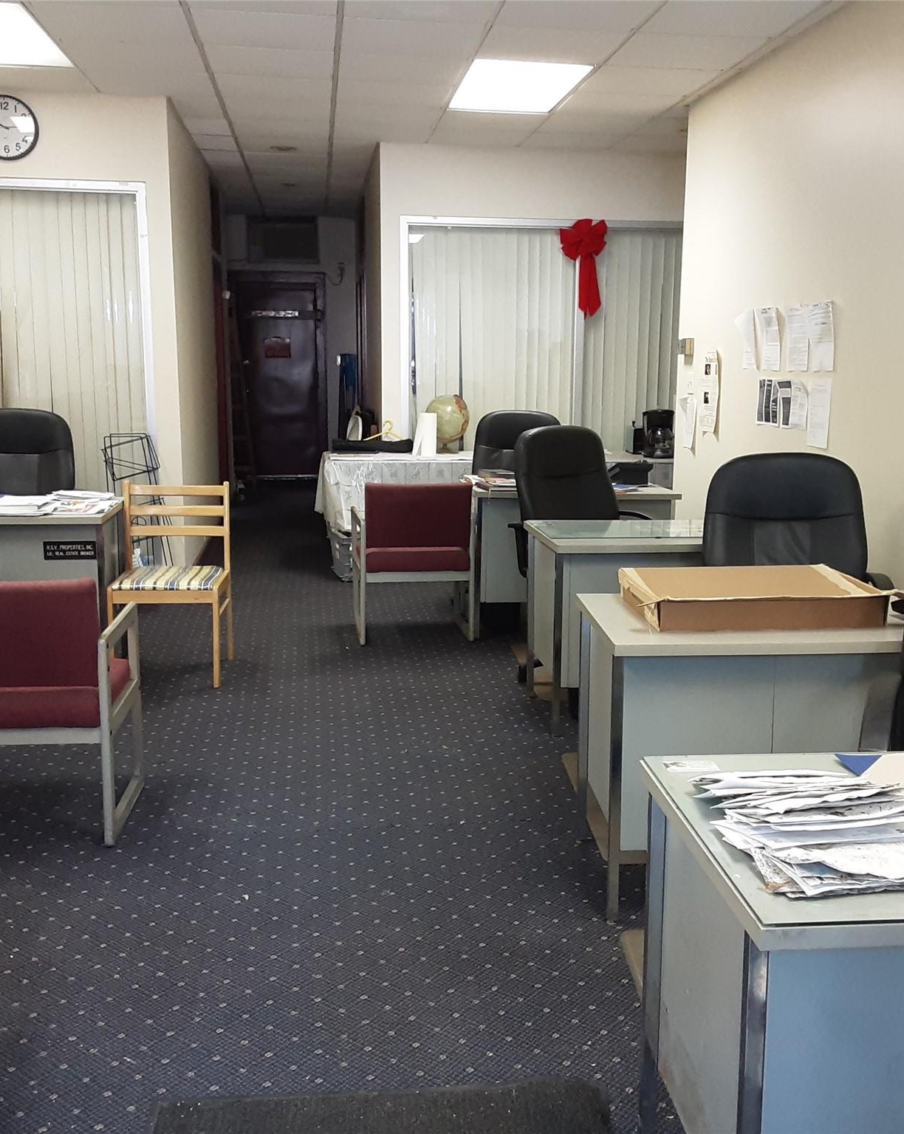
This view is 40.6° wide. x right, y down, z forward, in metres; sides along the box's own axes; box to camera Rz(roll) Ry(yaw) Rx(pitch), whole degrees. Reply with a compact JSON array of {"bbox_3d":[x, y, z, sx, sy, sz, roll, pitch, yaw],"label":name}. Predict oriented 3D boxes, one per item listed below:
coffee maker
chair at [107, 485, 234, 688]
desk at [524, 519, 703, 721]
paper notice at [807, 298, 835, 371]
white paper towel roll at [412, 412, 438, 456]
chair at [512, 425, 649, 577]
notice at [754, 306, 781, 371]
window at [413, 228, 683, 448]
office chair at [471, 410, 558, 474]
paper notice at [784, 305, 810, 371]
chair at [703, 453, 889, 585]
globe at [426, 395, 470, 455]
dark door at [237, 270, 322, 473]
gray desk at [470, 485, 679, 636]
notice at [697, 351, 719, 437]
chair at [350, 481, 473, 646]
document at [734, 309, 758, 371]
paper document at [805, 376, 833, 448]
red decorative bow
[{"bbox_3d":[1.371,-0.898,8.144,0.218,0.330,0.244,0,10,-6],"label":"coffee maker"},{"bbox_3d":[-1.232,0.067,5.440,0.460,0.840,0.530,0,10,-3],"label":"chair"},{"bbox_3d":[0.882,0.218,5.008,1.080,0.740,0.650,-1,10,-6],"label":"desk"},{"bbox_3d":[1.471,-0.916,4.885,0.020,0.280,0.219,0,10,-6],"label":"paper notice"},{"bbox_3d":[-0.172,-0.848,7.906,0.150,0.270,0.120,-6,12,-30],"label":"white paper towel roll"},{"bbox_3d":[0.626,-0.055,5.472,0.650,1.075,0.680,-6,12,-33],"label":"chair"},{"bbox_3d":[1.426,-1.027,5.525,0.030,0.280,0.210,0,10,-6],"label":"notice"},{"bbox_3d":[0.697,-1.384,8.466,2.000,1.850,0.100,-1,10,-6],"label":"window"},{"bbox_3d":[0.442,-0.312,6.870,0.650,1.075,0.680,0,10,-4],"label":"office chair"},{"bbox_3d":[1.493,-0.986,5.285,0.012,0.278,0.215,-1,10,-6],"label":"paper notice"},{"bbox_3d":[1.092,0.218,3.909,0.650,1.110,0.680,1,10,1],"label":"chair"},{"bbox_3d":[-0.031,-0.941,8.054,0.305,0.390,0.305,0,10,-6],"label":"globe"},{"bbox_3d":[-1.847,-2.014,13.060,0.970,2.150,0.090,0,10,-6],"label":"dark door"},{"bbox_3d":[0.600,-0.066,6.541,1.070,0.740,0.650,-1,10,-6],"label":"gray desk"},{"bbox_3d":[1.317,-0.887,6.263,0.025,0.406,0.233,0,10,-6],"label":"notice"},{"bbox_3d":[-0.216,-0.065,6.327,0.600,0.800,0.600,-1,11,-10],"label":"chair"},{"bbox_3d":[1.391,-1.067,5.759,0.050,0.270,0.200,0,10,-6],"label":"document"},{"bbox_3d":[1.472,-0.616,4.918,0.015,0.280,0.219,0,10,-6],"label":"paper document"},{"bbox_3d":[0.888,-2.016,8.251,0.315,0.655,0.120,0,10,-6],"label":"red decorative bow"}]

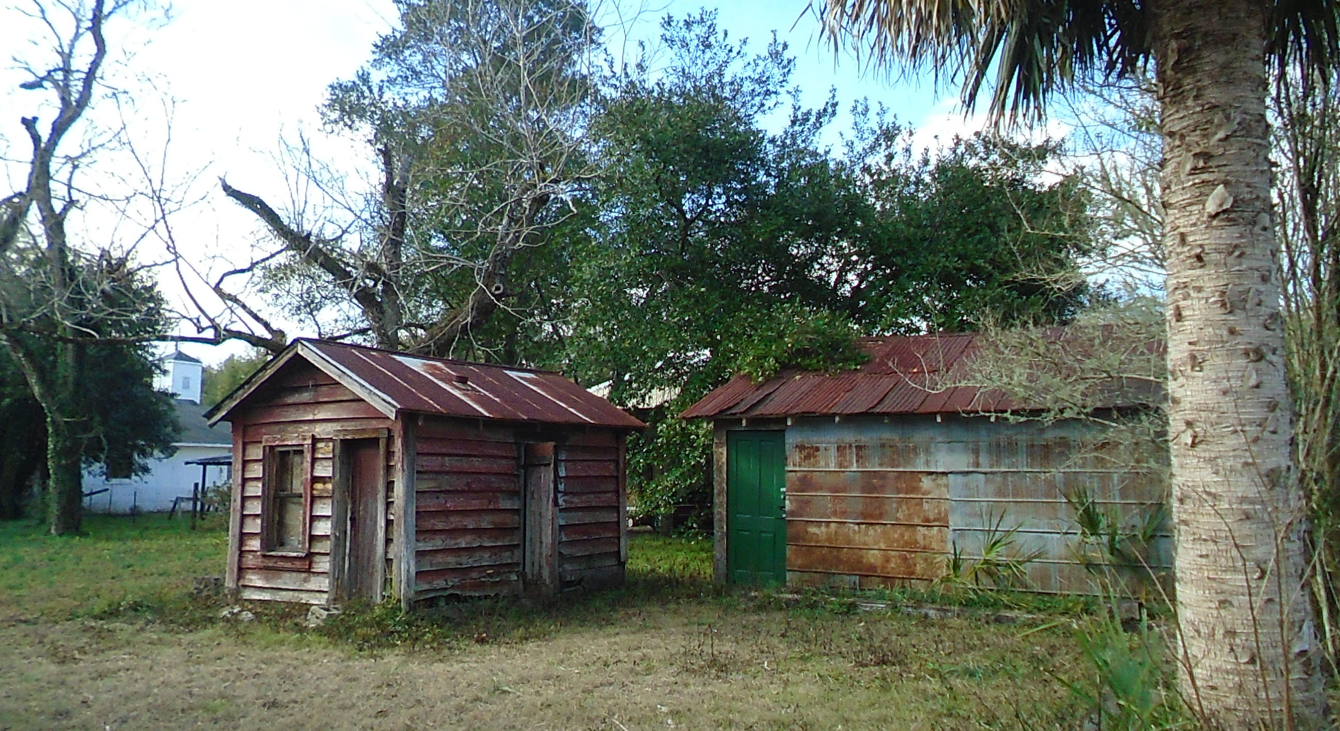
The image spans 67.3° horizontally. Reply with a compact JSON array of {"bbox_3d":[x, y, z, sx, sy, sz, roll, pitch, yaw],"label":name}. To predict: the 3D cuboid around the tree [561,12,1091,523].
[{"bbox_3d":[2.985,-1.709,19.107,10.110,10.470,8.500,0,-6,0],"label":"tree"}]

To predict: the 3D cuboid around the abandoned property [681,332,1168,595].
[{"bbox_3d":[4.384,1.258,14.251,6.550,3.500,5.600,-4,-7,31],"label":"abandoned property"}]

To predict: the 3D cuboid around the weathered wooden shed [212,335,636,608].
[{"bbox_3d":[-3.081,1.409,13.370,3.550,3.070,4.500,-4,-8,33],"label":"weathered wooden shed"}]

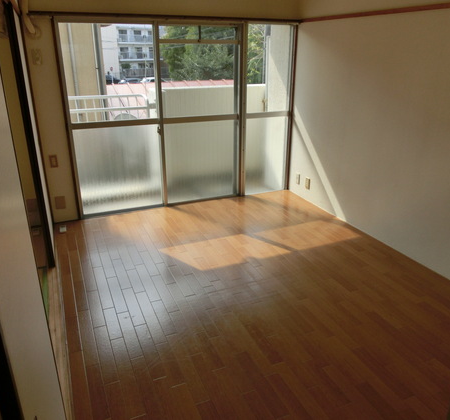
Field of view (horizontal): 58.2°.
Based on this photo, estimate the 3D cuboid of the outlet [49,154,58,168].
[{"bbox_3d":[-1.563,-0.441,3.701,0.070,0.120,0.014,-8,23,-21],"label":"outlet"}]

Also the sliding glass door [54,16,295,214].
[{"bbox_3d":[-0.358,-0.921,4.087,2.288,1.786,0.100,-8,23,-21],"label":"sliding glass door"}]

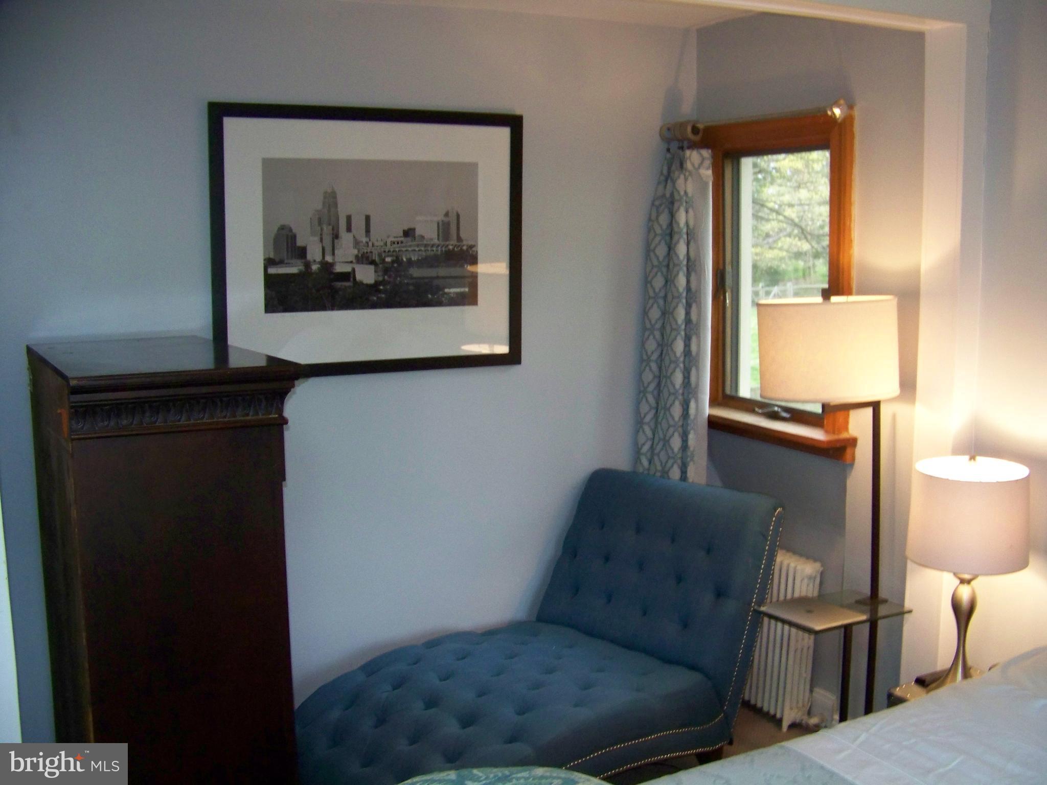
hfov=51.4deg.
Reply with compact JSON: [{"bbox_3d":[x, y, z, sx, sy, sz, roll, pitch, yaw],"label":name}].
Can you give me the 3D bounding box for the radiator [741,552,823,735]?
[{"bbox_3d":[0.816,0.818,3.923,0.145,0.565,0.563,-4,9,-25],"label":"radiator"}]

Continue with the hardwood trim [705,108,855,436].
[{"bbox_3d":[0.841,-0.381,3.829,0.150,1.135,0.855,-4,9,-25],"label":"hardwood trim"}]

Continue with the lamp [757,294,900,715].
[{"bbox_3d":[0.898,0.443,3.252,0.420,1.495,0.420,-4,9,-25],"label":"lamp"}]

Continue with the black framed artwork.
[{"bbox_3d":[-0.491,-0.507,3.706,1.098,0.893,0.030,-4,9,-25],"label":"black framed artwork"}]

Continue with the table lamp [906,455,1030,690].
[{"bbox_3d":[1.159,0.483,2.852,0.320,0.645,0.320,-4,9,-25],"label":"table lamp"}]

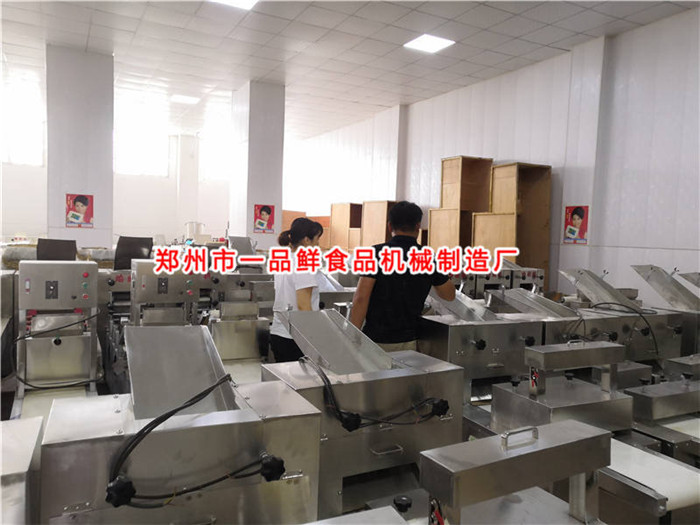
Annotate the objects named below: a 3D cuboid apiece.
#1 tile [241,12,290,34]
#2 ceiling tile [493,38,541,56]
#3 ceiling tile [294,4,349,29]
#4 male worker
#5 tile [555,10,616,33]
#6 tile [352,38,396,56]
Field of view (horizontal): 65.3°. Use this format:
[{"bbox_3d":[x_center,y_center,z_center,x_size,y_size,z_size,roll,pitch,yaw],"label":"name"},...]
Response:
[{"bbox_3d":[-1.188,-3.364,7.682,0.600,0.020,0.600,0,3,-29],"label":"tile"},{"bbox_3d":[2.527,-3.263,8.273,0.600,0.020,0.600,0,3,-28],"label":"ceiling tile"},{"bbox_3d":[-0.374,-3.326,7.444,0.600,0.020,0.600,0,3,-29],"label":"ceiling tile"},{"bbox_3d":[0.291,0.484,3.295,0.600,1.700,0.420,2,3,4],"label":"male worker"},{"bbox_3d":[3.096,-3.189,7.219,0.600,0.020,0.600,0,3,-28],"label":"tile"},{"bbox_3d":[0.392,-3.360,8.544,0.600,0.020,0.600,0,3,-29],"label":"tile"}]

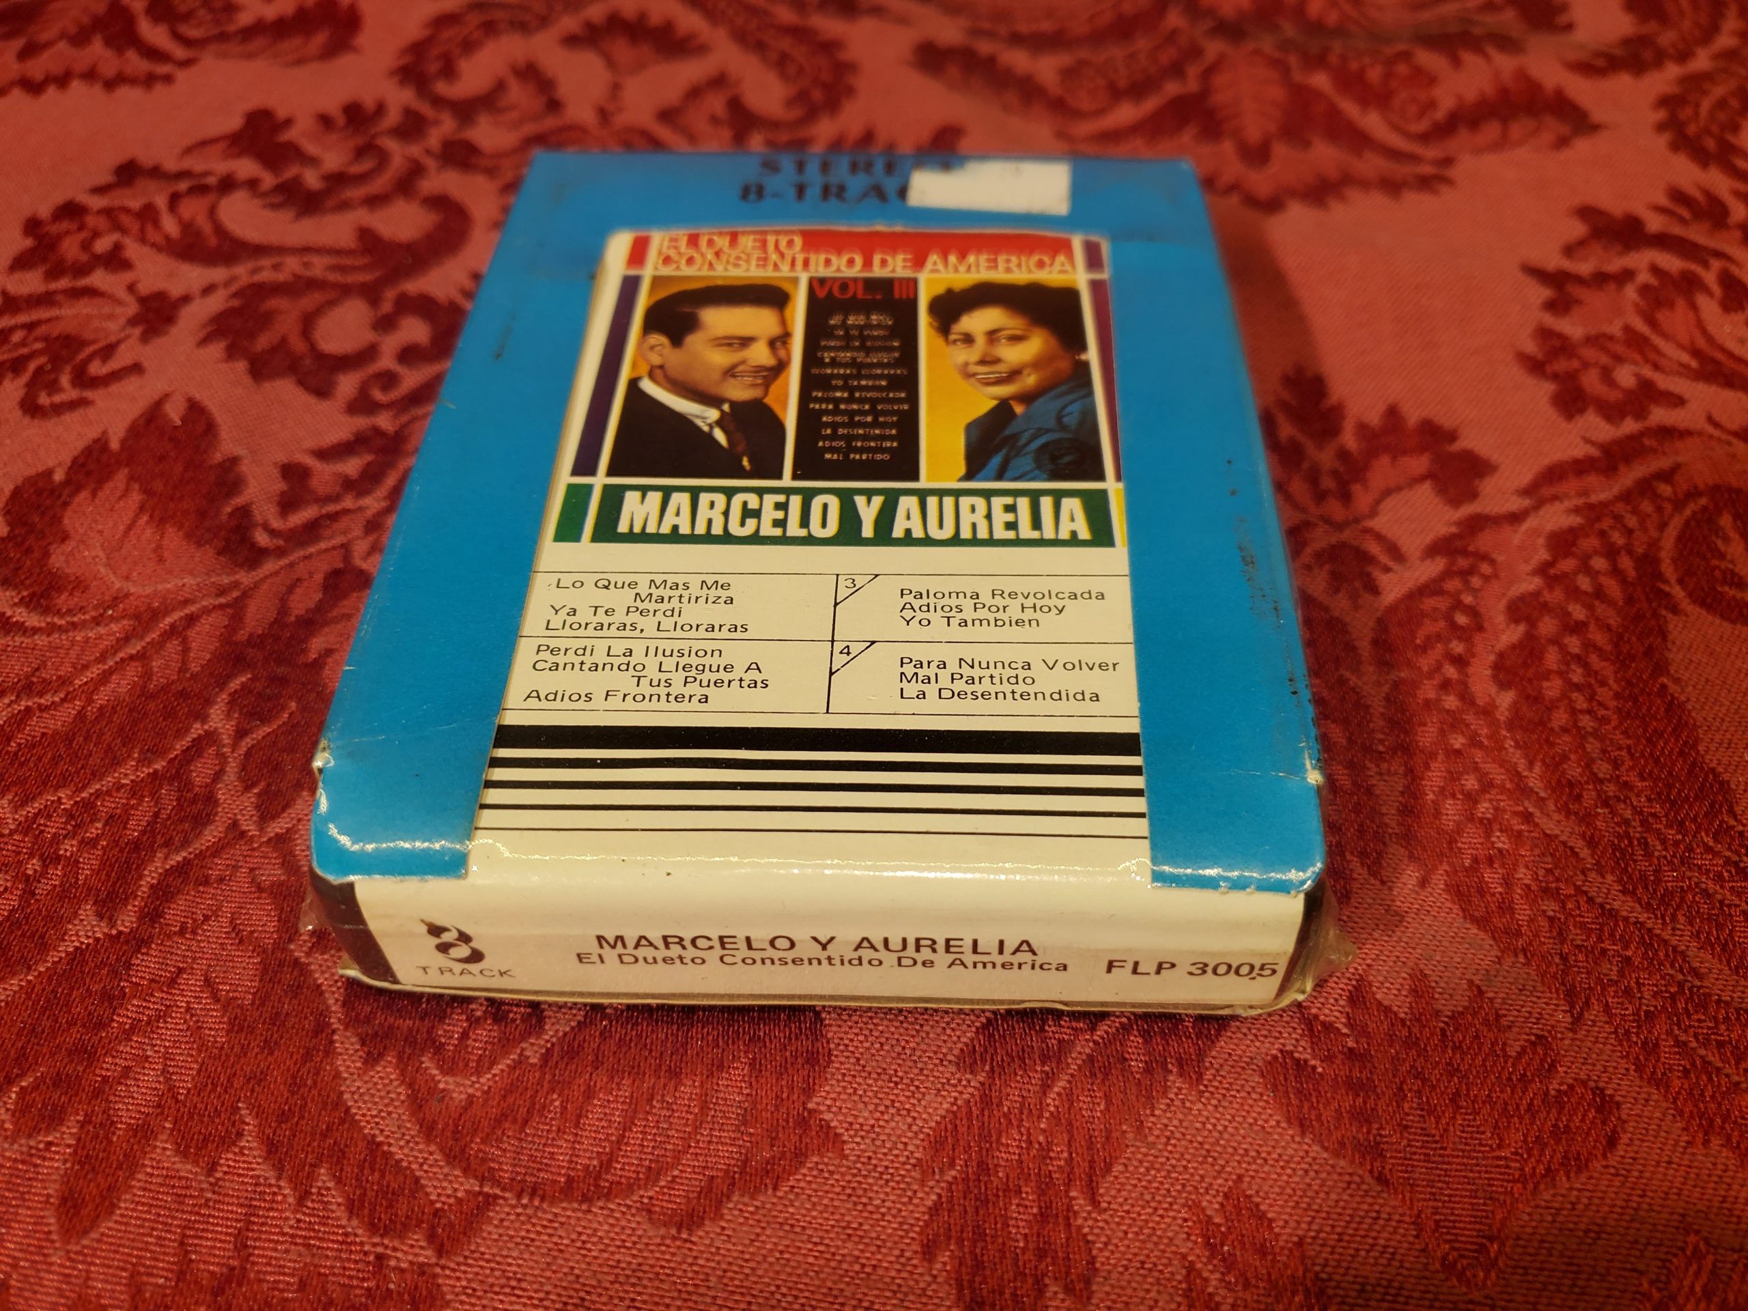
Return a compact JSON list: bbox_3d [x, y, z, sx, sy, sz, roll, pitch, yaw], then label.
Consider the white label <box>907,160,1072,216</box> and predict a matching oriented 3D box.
[{"bbox_3d":[0.018,-0.072,0.201,0.024,0.001,0.014,5,52,5],"label":"white label"}]

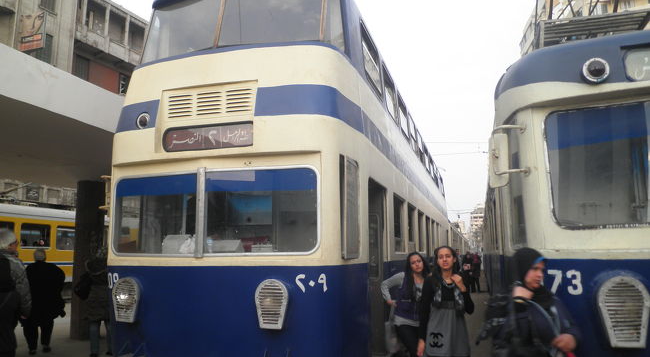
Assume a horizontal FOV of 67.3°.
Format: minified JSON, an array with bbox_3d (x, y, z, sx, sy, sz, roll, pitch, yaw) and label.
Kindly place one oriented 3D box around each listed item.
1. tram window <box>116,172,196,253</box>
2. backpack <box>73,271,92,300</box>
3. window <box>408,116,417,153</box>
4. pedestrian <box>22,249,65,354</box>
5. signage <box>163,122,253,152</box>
[{"bbox_3d":[-1.512,0.324,4.324,0.965,0.735,0.070,-5,-9,24],"label":"tram window"},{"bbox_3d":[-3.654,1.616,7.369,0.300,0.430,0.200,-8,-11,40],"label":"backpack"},{"bbox_3d":[1.591,-0.800,8.870,0.070,0.540,1.000,-7,-10,16],"label":"window"},{"bbox_3d":[-4.466,1.933,7.773,0.600,1.610,0.400,1,-9,-13],"label":"pedestrian"},{"bbox_3d":[-1.032,-0.355,4.256,0.885,0.219,0.060,-3,-9,17],"label":"signage"}]

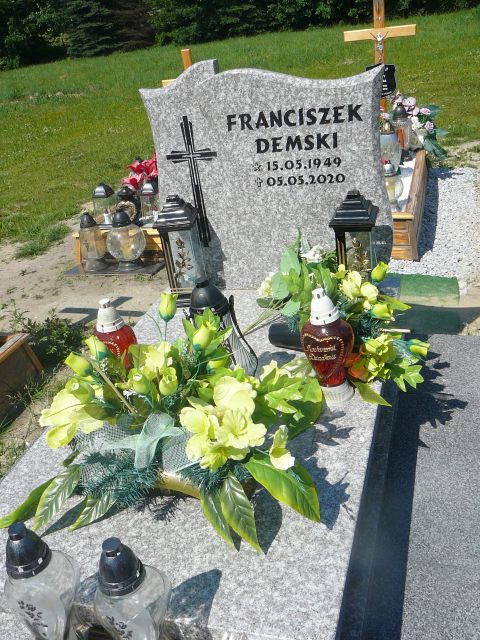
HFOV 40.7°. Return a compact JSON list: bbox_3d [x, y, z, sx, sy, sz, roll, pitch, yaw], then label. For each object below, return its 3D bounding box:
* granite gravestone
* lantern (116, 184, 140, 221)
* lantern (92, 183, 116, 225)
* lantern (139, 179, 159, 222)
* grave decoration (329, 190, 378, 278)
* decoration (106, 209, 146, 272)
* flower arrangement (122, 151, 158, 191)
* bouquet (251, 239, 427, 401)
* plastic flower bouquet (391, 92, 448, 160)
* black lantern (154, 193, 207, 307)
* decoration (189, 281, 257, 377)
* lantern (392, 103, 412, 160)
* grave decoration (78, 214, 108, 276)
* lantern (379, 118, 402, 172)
[{"bbox_3d":[0.097,-0.477,2.201,0.802,0.799,0.074,1,29,18],"label":"granite gravestone"},{"bbox_3d":[-0.606,-0.620,3.516,0.110,0.211,0.105,1,29,18],"label":"lantern"},{"bbox_3d":[-0.760,-0.649,3.610,0.092,0.218,0.092,1,29,18],"label":"lantern"},{"bbox_3d":[-0.529,-0.705,3.850,0.125,0.280,0.125,1,26,19],"label":"lantern"},{"bbox_3d":[0.375,-0.222,2.064,0.137,0.388,0.143,2,29,21],"label":"grave decoration"},{"bbox_3d":[-0.615,-0.429,3.438,0.212,0.334,0.212,1,29,18],"label":"decoration"},{"bbox_3d":[-0.493,-0.783,3.558,0.290,0.250,0.240,1,29,18],"label":"flower arrangement"},{"bbox_3d":[0.276,-0.022,1.920,0.480,0.300,0.420,1,26,19],"label":"bouquet"},{"bbox_3d":[1.147,-1.236,4.132,0.340,0.380,0.280,1,29,18],"label":"plastic flower bouquet"},{"bbox_3d":[-0.198,-0.251,2.297,0.137,0.388,0.143,-1,28,15],"label":"black lantern"},{"bbox_3d":[-0.071,0.043,1.776,0.160,0.316,0.160,1,29,19],"label":"decoration"},{"bbox_3d":[1.130,-1.311,4.500,0.140,0.385,0.140,1,26,19],"label":"lantern"},{"bbox_3d":[-0.807,-0.428,3.510,0.120,0.317,0.115,1,29,18],"label":"grave decoration"},{"bbox_3d":[0.974,-1.126,4.200,0.150,0.350,0.150,1,26,19],"label":"lantern"}]

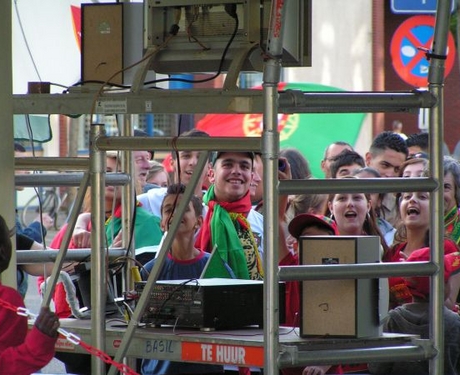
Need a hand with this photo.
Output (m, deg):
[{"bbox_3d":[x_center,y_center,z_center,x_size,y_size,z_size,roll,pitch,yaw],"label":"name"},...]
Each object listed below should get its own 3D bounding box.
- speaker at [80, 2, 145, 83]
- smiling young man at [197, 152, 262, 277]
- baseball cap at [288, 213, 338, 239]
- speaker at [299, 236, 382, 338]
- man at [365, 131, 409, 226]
[{"bbox_3d":[-0.404,-0.530,16.400,0.185,0.307,0.235,1,2,32],"label":"speaker"},{"bbox_3d":[0.013,0.700,16.400,0.520,1.760,0.330,0,1,-5],"label":"smiling young man"},{"bbox_3d":[0.303,0.146,15.800,0.165,0.130,0.240,0,-18,23],"label":"baseball cap"},{"bbox_3d":[0.377,0.330,14.920,0.200,0.337,0.245,0,1,21],"label":"speaker"},{"bbox_3d":[0.625,0.658,18.000,0.500,1.760,0.320,-1,2,-25],"label":"man"}]

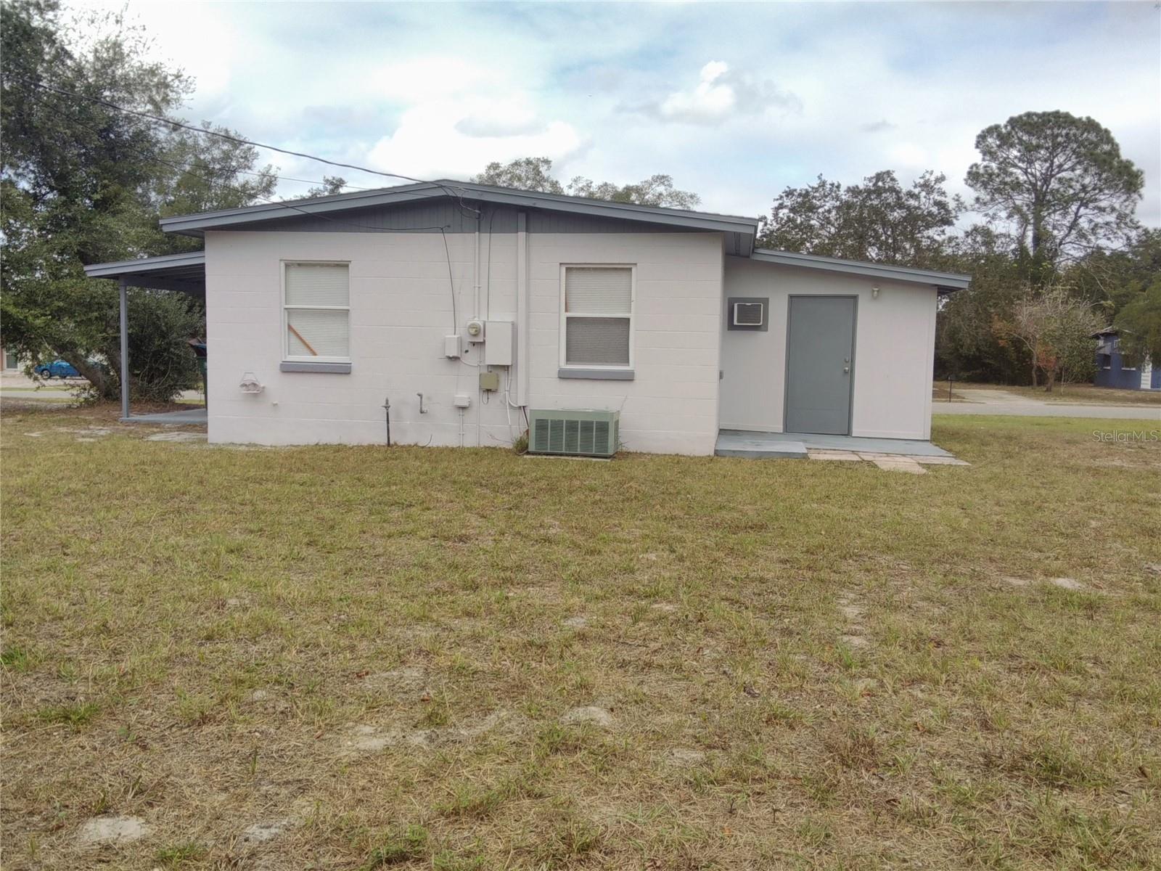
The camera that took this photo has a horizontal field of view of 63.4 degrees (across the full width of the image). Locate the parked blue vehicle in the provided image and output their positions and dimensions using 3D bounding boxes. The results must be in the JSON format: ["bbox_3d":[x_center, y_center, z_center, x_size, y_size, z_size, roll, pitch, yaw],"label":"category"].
[{"bbox_3d":[-35.078,-4.481,64.000,4.500,1.450,1.800,0,5,-16],"label":"parked blue vehicle"}]

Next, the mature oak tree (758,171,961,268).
[{"bbox_3d":[14.689,-8.049,48.627,10.800,11.500,10.500,2,5,9],"label":"mature oak tree"}]

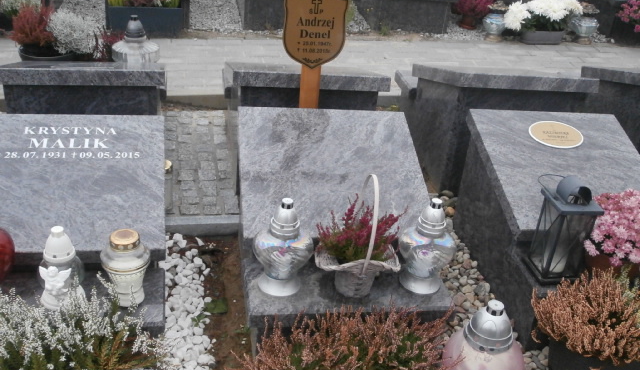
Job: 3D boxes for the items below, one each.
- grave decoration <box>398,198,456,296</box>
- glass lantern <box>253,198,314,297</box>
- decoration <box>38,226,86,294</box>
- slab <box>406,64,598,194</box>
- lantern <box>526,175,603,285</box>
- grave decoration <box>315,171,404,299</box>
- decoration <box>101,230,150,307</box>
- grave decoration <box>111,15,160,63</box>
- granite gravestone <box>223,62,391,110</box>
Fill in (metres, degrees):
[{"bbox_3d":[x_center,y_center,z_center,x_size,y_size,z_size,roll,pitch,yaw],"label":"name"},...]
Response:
[{"bbox_3d":[0.324,0.175,2.099,0.178,0.280,0.178,0,28,-11],"label":"grave decoration"},{"bbox_3d":[-0.105,0.171,2.022,0.176,0.280,0.176,0,28,-11],"label":"glass lantern"},{"bbox_3d":[-0.720,0.224,1.955,0.123,0.226,0.123,5,28,-2],"label":"decoration"},{"bbox_3d":[0.743,-0.354,3.229,0.600,0.560,0.770,1,28,-10],"label":"slab"},{"bbox_3d":[0.776,0.131,2.216,0.155,0.330,0.155,0,28,-11],"label":"lantern"},{"bbox_3d":[0.124,0.143,2.027,0.250,0.366,0.200,7,28,2],"label":"grave decoration"},{"bbox_3d":[-0.537,0.235,1.982,0.132,0.216,0.132,0,28,-11],"label":"decoration"},{"bbox_3d":[-0.881,-0.653,3.367,0.220,0.315,0.220,0,28,-11],"label":"grave decoration"},{"bbox_3d":[-0.106,-0.347,3.089,0.600,0.550,0.760,0,28,-11],"label":"granite gravestone"}]

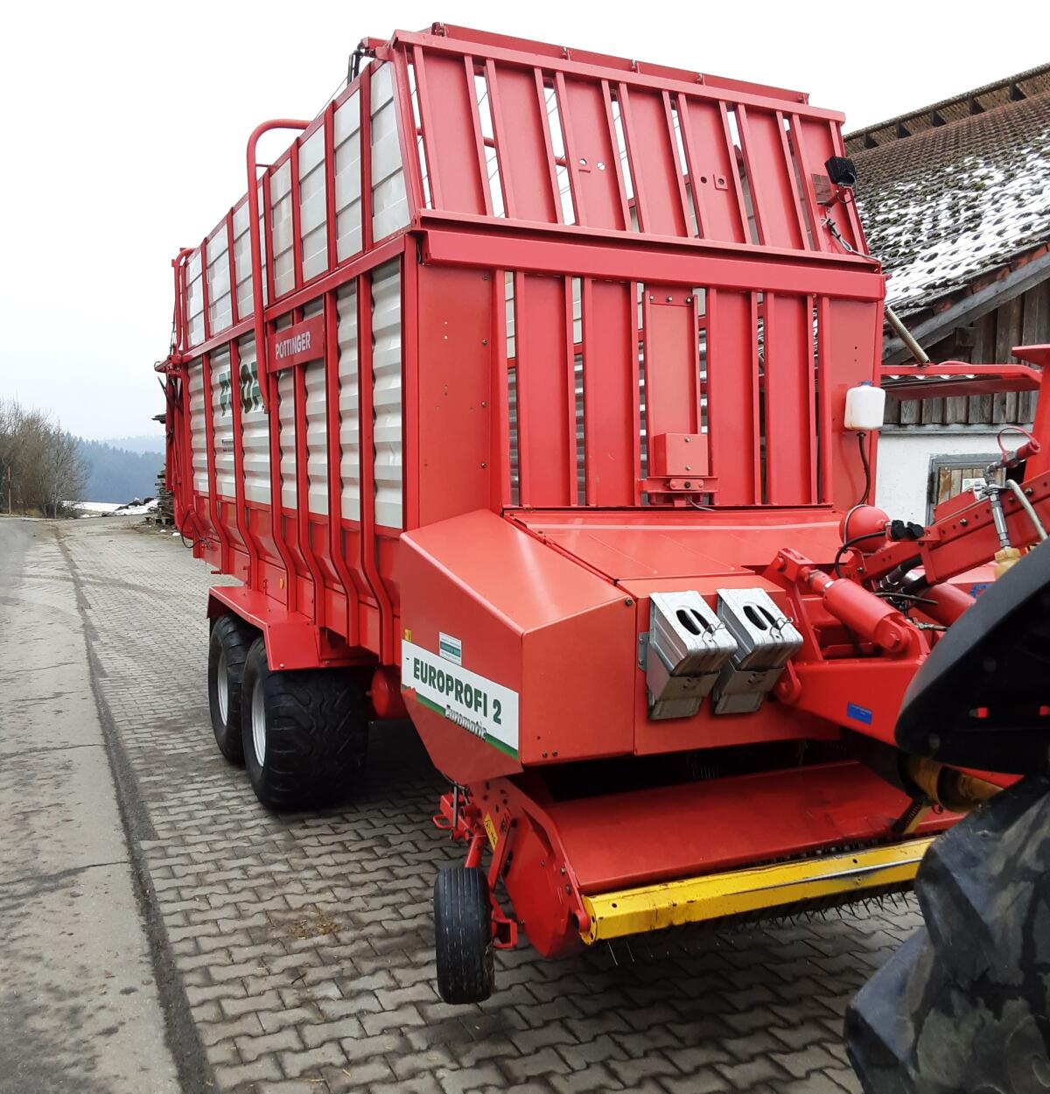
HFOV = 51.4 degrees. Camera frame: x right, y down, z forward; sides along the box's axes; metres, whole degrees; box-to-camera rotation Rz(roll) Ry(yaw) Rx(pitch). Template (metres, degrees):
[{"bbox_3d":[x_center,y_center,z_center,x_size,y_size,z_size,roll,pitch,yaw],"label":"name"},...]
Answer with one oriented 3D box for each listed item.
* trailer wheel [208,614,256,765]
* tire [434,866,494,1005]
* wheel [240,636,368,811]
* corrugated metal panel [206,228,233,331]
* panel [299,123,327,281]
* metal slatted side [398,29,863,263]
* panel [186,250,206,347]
[{"bbox_3d":[-1.622,0.851,6.765,0.480,0.925,0.925,-1,5,-25],"label":"trailer wheel"},{"bbox_3d":[-0.193,1.243,3.500,0.170,0.415,0.415,0,5,-6],"label":"tire"},{"bbox_3d":[-1.199,0.926,5.887,0.480,0.925,0.925,-1,5,-25],"label":"wheel"},{"bbox_3d":[-2.065,-1.788,7.373,0.050,0.670,0.830,-1,5,-25],"label":"corrugated metal panel"},{"bbox_3d":[-0.985,-1.586,5.085,0.040,0.690,0.473,-2,5,-26],"label":"panel"},{"bbox_3d":[0.519,-1.514,4.328,2.100,0.740,0.120,-1,-11,-25],"label":"metal slatted side"},{"bbox_3d":[-2.506,-1.877,8.300,0.050,0.660,0.780,-1,5,-25],"label":"panel"}]

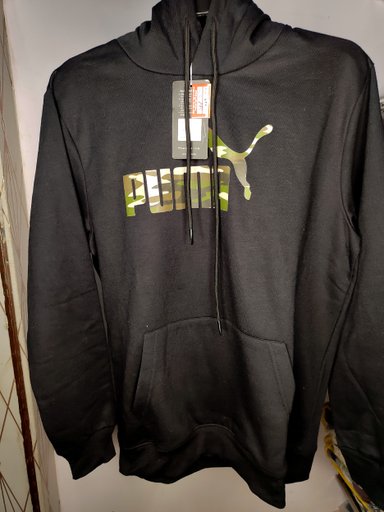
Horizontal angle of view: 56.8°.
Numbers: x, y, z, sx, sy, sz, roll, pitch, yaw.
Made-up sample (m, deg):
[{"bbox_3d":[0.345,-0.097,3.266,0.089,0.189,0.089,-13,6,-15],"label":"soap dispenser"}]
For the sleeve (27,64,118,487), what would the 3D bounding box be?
[{"bbox_3d":[-0.200,0.078,0.568,0.140,0.660,0.130,1,15,0],"label":"sleeve"}]

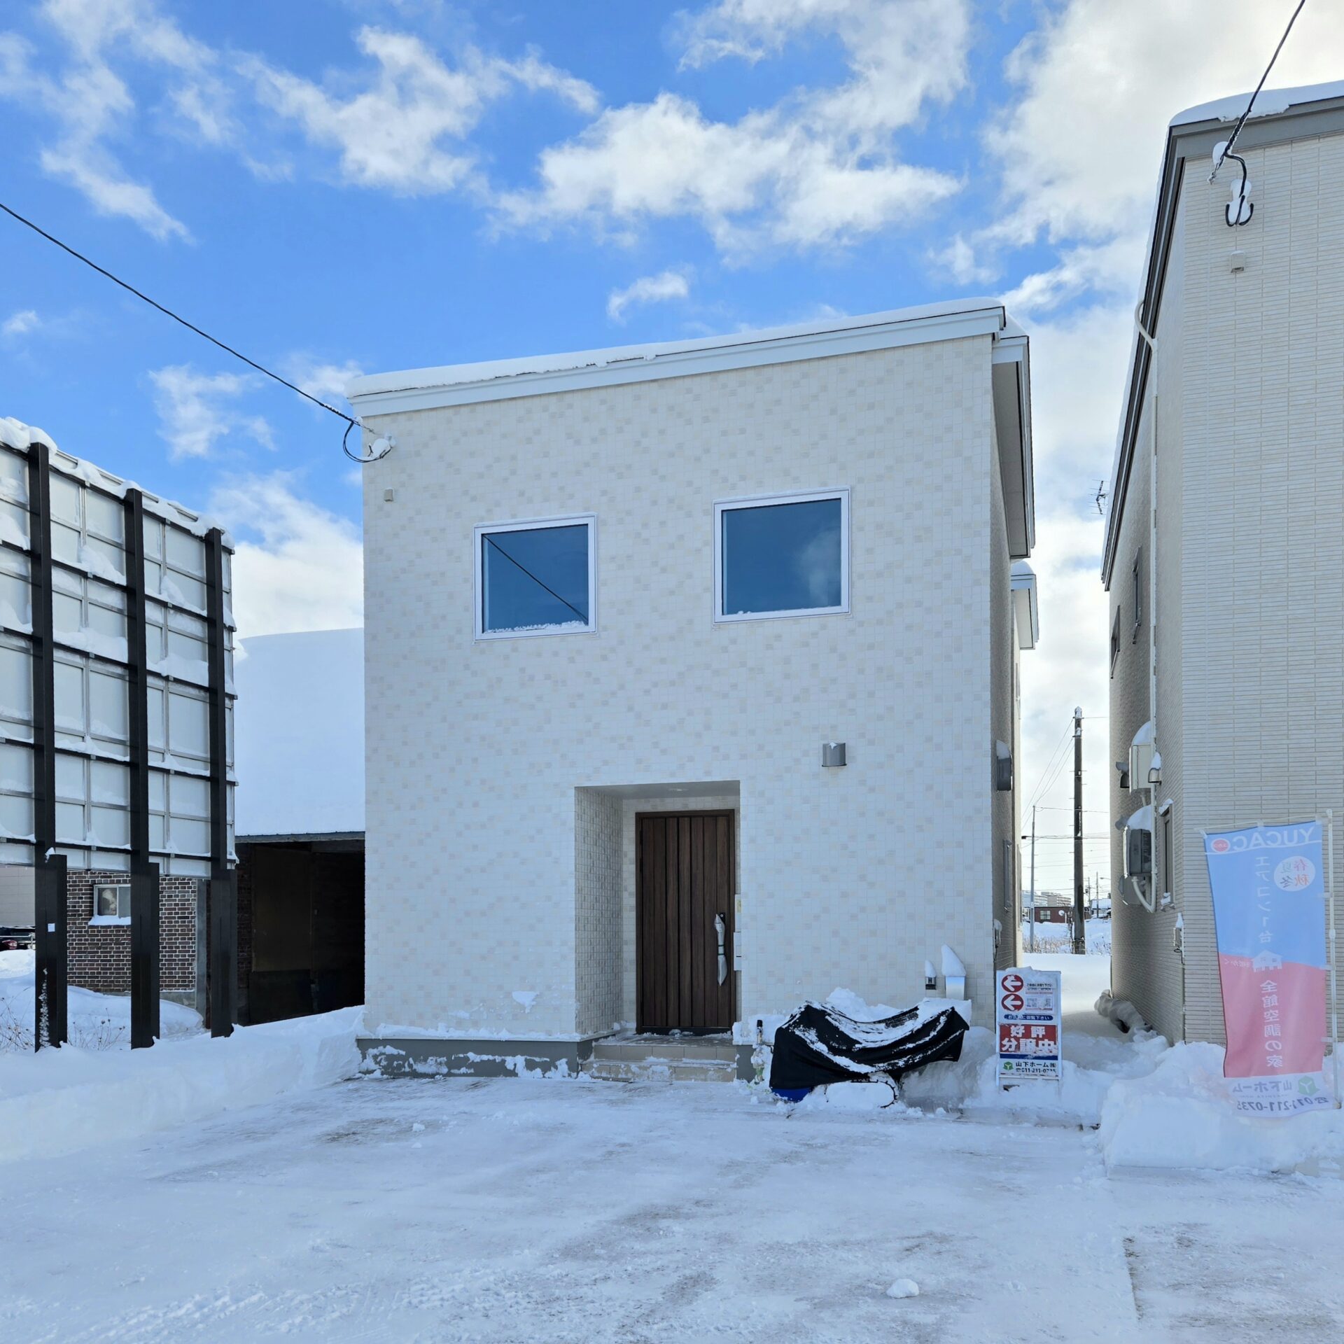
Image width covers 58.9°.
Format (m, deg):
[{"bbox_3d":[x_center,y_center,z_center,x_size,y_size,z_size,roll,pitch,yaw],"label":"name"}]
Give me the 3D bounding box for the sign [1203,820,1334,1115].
[{"bbox_3d":[3.456,1.716,6.900,0.670,1.660,0.100,-1,-5,12],"label":"sign"}]

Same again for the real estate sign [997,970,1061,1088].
[{"bbox_3d":[2.908,2.903,9.700,0.530,1.000,0.300,-1,-5,14],"label":"real estate sign"}]

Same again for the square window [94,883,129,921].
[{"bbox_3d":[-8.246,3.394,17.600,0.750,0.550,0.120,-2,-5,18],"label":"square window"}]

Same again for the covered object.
[{"bbox_3d":[1.622,3.078,9.750,1.500,0.760,0.700,-2,-5,18],"label":"covered object"}]

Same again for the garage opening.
[{"bbox_3d":[-5.272,3.642,16.700,2.500,2.600,0.400,-2,-5,18],"label":"garage opening"}]

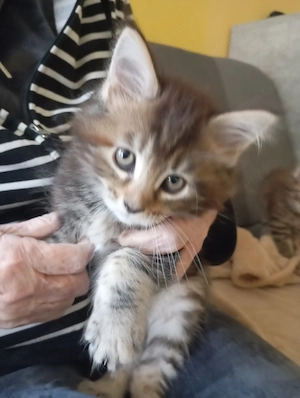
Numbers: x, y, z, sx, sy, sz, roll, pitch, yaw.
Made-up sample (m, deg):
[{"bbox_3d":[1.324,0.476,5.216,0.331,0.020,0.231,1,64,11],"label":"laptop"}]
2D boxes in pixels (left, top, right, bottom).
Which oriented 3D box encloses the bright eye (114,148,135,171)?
[{"bbox_3d":[-0.021,-0.032,0.263,0.016,0.015,0.009,21,6,1],"label":"bright eye"}]

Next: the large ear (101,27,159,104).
[{"bbox_3d":[-0.018,-0.118,0.285,0.049,0.064,0.025,-3,3,7],"label":"large ear"}]

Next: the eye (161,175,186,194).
[{"bbox_3d":[0.019,-0.012,0.267,0.019,0.015,0.009,17,8,-8],"label":"eye"}]

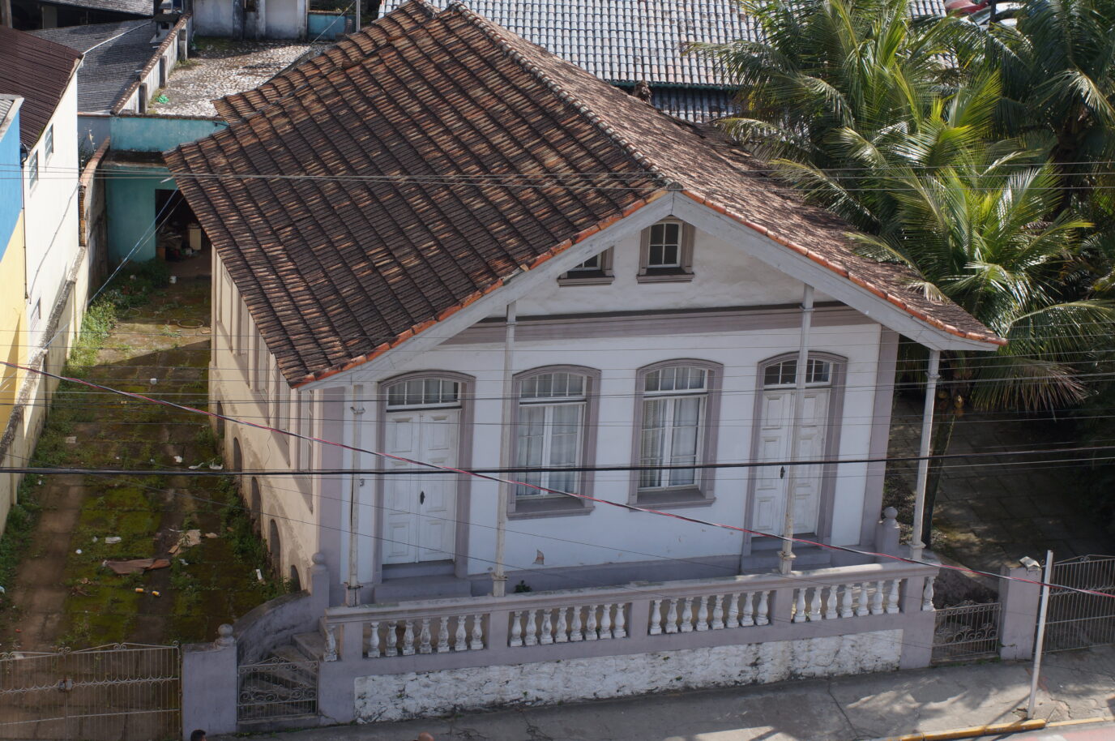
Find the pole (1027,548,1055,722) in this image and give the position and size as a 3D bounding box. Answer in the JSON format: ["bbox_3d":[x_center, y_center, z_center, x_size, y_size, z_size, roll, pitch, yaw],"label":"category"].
[{"bbox_3d":[7.107,3.883,37.327,0.080,2.718,0.080,-3,21,-16],"label":"pole"}]

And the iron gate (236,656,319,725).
[{"bbox_3d":[-4.006,4.523,36.313,1.174,0.907,0.061,-3,21,-16],"label":"iron gate"}]

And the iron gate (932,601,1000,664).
[{"bbox_3d":[6.330,4.018,39.291,1.125,0.956,0.061,-3,21,-16],"label":"iron gate"}]

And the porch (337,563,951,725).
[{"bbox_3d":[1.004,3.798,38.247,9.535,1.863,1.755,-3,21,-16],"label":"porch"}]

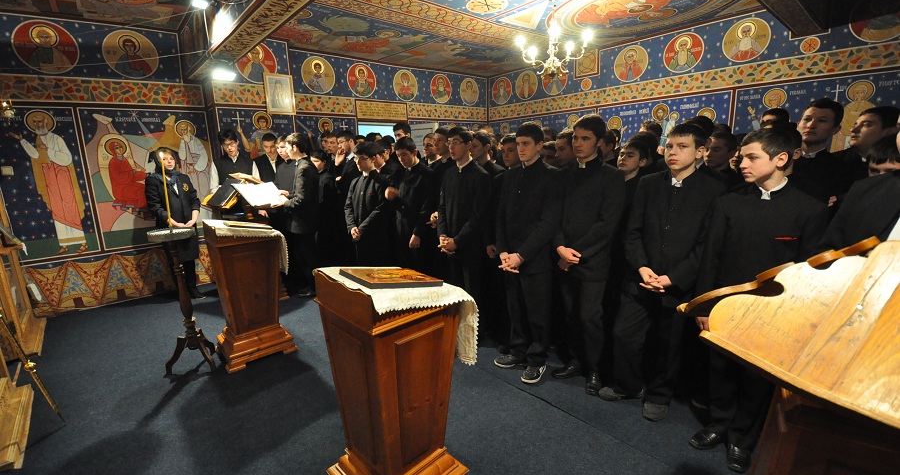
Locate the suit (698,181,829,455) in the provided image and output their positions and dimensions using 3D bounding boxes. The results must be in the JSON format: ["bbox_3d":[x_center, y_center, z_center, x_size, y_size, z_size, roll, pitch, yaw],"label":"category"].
[{"bbox_3d":[1.416,0.400,1.835,0.490,1.328,0.340,10,16,43],"label":"suit"}]

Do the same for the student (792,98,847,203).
[{"bbox_3d":[2.072,0.117,2.279,0.340,1.820,0.500,-12,17,-38],"label":"student"}]

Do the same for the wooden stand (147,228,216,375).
[{"bbox_3d":[-1.946,0.463,2.735,0.400,1.050,0.400,-10,15,-36],"label":"wooden stand"}]

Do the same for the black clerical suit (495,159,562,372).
[{"bbox_3d":[0.519,0.205,2.605,0.480,1.451,0.350,9,15,39],"label":"black clerical suit"}]

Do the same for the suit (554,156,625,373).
[{"bbox_3d":[0.900,0.240,2.458,0.350,1.460,0.470,-14,18,-42],"label":"suit"}]

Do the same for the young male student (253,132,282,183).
[{"bbox_3d":[-2.061,-0.297,4.508,0.500,1.821,0.340,-9,15,-30],"label":"young male student"}]

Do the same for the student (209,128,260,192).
[{"bbox_3d":[-2.371,-0.304,4.183,0.500,1.780,0.340,-9,14,-31],"label":"student"}]

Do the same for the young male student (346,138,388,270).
[{"bbox_3d":[-0.784,-0.064,3.598,0.470,1.682,0.360,4,13,25],"label":"young male student"}]

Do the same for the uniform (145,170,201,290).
[{"bbox_3d":[-3.083,-0.079,4.287,0.520,1.399,0.330,-12,16,-42],"label":"uniform"}]

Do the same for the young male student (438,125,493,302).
[{"bbox_3d":[0.123,-0.003,3.090,0.480,1.734,0.370,7,14,35],"label":"young male student"}]

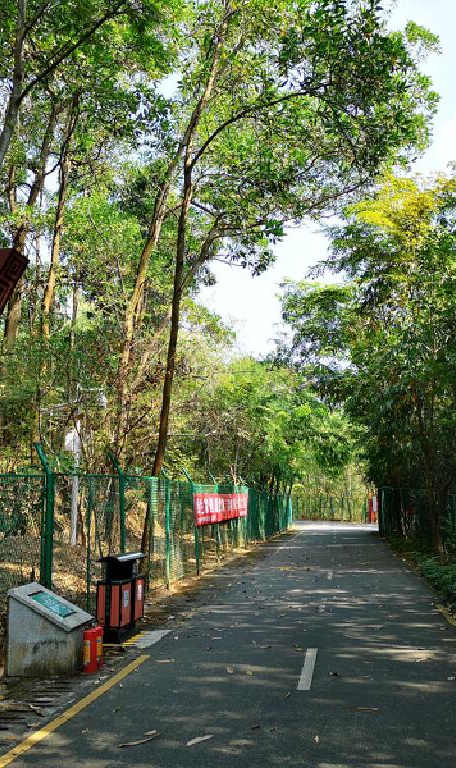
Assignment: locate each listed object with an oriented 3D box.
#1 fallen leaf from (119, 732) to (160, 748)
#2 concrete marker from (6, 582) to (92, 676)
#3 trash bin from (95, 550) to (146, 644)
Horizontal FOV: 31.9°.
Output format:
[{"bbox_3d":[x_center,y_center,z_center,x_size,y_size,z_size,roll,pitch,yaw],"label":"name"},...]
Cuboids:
[{"bbox_3d":[-0.617,2.442,5.522,0.080,0.035,0.378,-8,-11,44],"label":"fallen leaf"},{"bbox_3d":[-1.705,2.384,7.779,0.610,0.760,0.700,-1,-8,8],"label":"concrete marker"},{"bbox_3d":[-1.282,2.519,9.566,0.330,0.970,0.960,-1,-8,9],"label":"trash bin"}]

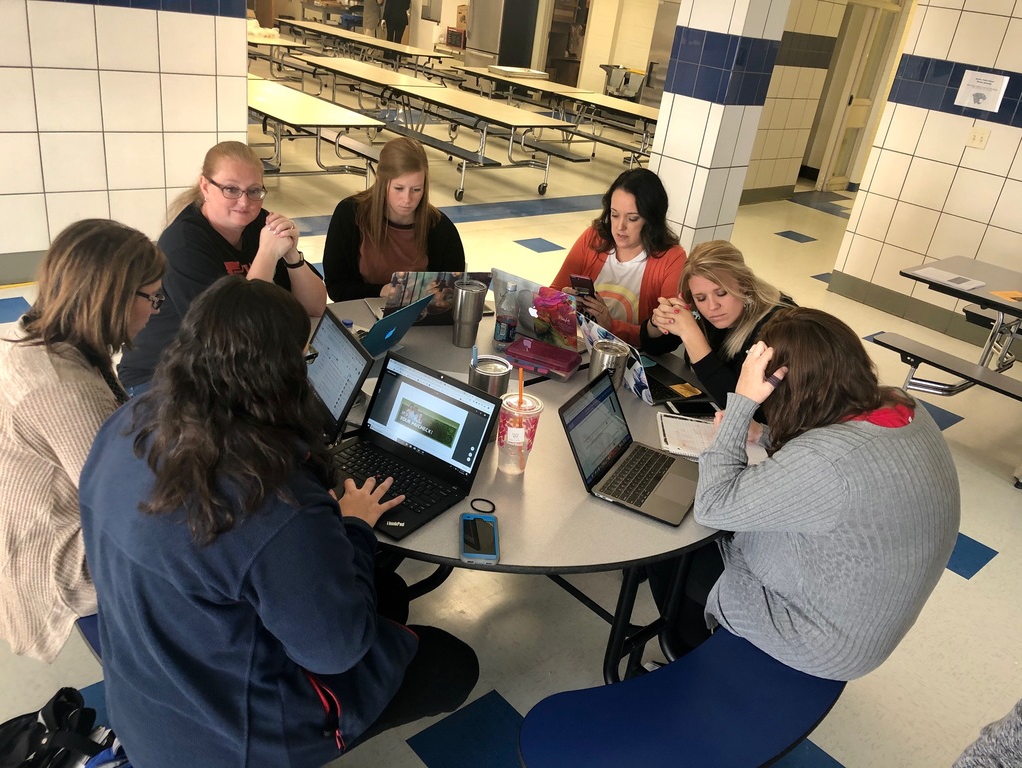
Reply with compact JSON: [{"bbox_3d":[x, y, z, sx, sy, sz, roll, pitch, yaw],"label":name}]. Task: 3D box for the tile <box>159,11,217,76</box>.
[{"bbox_3d":[-1.725,-1.811,4.420,0.301,0.301,0.015,-14,34,-39],"label":"tile"}]

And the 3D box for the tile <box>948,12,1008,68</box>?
[{"bbox_3d":[3.005,-2.211,5.317,0.012,0.305,0.305,-15,34,-40],"label":"tile"}]

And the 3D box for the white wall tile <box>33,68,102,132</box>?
[{"bbox_3d":[-2.240,-1.432,4.197,0.304,0.302,0.012,-15,34,-40],"label":"white wall tile"}]

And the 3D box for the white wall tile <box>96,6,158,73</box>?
[{"bbox_3d":[-1.986,-1.782,4.298,0.305,0.305,0.012,-14,34,-39],"label":"white wall tile"}]

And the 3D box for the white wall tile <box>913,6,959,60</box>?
[{"bbox_3d":[2.817,-2.310,5.465,0.012,0.296,0.223,-15,34,-40],"label":"white wall tile"}]

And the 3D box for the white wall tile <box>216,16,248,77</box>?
[{"bbox_3d":[-1.543,-1.857,4.571,0.172,0.301,0.015,-14,34,-39],"label":"white wall tile"}]

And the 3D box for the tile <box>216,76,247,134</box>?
[{"bbox_3d":[-1.610,-1.611,4.783,0.180,0.305,0.012,-14,34,-39],"label":"tile"}]

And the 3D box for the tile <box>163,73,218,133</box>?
[{"bbox_3d":[-1.765,-1.539,4.551,0.301,0.301,0.015,-14,34,-39],"label":"tile"}]

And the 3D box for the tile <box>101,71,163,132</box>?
[{"bbox_3d":[-1.996,-1.482,4.361,0.301,0.301,0.015,-14,34,-39],"label":"tile"}]

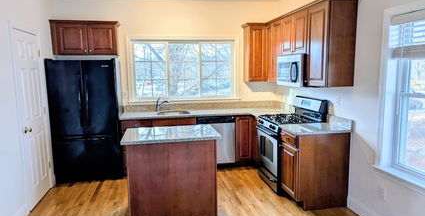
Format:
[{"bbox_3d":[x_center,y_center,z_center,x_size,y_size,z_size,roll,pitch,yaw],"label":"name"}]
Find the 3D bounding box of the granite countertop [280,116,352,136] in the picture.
[{"bbox_3d":[1.181,0.195,3.389,0.656,0.135,0.414,-2,8,-10],"label":"granite countertop"}]

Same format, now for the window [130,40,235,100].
[{"bbox_3d":[-0.461,-0.638,5.029,1.760,0.998,0.100,-2,8,-10],"label":"window"}]

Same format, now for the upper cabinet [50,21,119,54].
[{"bbox_3d":[-1.912,-1.054,4.522,0.940,0.493,0.320,-2,8,-10],"label":"upper cabinet"}]

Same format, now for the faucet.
[{"bbox_3d":[-0.787,-0.043,4.726,0.190,0.250,0.070,2,8,23],"label":"faucet"}]

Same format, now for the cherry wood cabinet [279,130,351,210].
[{"bbox_3d":[1.218,0.700,3.545,0.609,0.880,0.452,-2,8,-10],"label":"cherry wood cabinet"}]

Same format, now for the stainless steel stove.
[{"bbox_3d":[1.071,0.464,4.116,0.650,1.195,0.767,-2,8,-10],"label":"stainless steel stove"}]

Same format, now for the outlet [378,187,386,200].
[{"bbox_3d":[1.631,0.821,2.838,0.010,0.120,0.075,-2,8,-10],"label":"outlet"}]

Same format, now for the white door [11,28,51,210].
[{"bbox_3d":[-2.203,0.140,3.618,0.050,2.050,0.705,-2,8,-10],"label":"white door"}]

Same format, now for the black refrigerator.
[{"bbox_3d":[-1.849,0.170,4.474,0.912,1.765,0.700,-2,8,-10],"label":"black refrigerator"}]

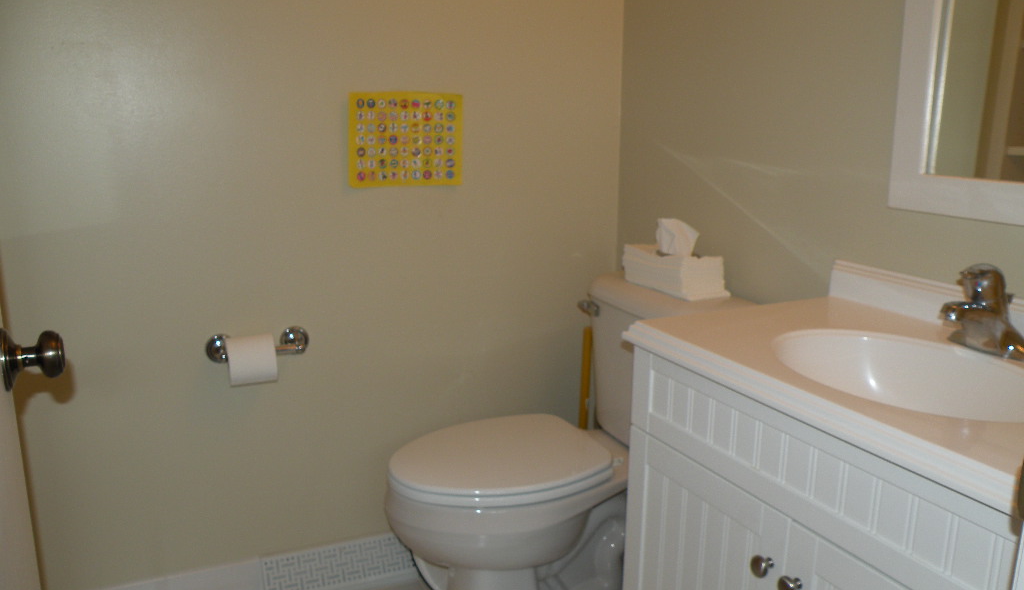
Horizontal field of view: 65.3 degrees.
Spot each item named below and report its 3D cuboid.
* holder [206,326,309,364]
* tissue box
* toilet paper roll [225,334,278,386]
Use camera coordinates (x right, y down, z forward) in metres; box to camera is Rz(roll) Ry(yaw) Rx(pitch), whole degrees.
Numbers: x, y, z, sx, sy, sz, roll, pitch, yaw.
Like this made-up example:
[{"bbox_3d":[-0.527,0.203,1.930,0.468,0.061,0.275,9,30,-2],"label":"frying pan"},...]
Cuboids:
[{"bbox_3d":[-0.582,0.124,1.843,0.222,0.070,0.080,-5,12,-23],"label":"holder"},{"bbox_3d":[0.372,-0.058,1.841,0.110,0.092,0.248,-5,12,-23],"label":"tissue box"},{"bbox_3d":[-0.590,0.148,1.816,0.102,0.104,0.104,-5,12,-23],"label":"toilet paper roll"}]

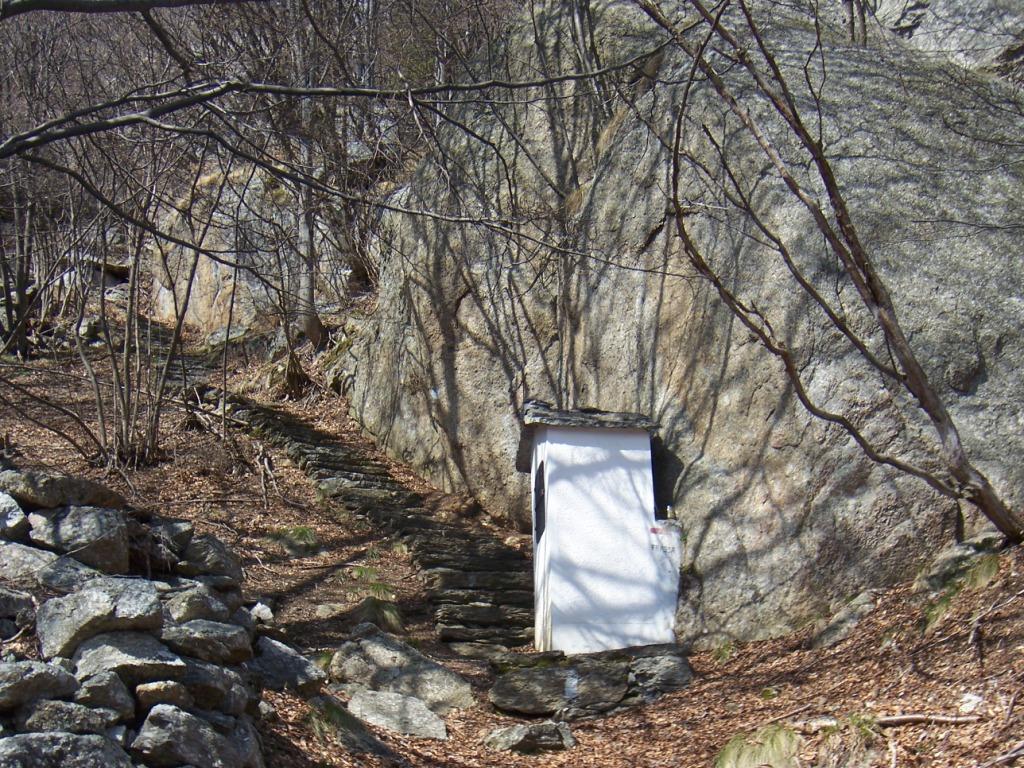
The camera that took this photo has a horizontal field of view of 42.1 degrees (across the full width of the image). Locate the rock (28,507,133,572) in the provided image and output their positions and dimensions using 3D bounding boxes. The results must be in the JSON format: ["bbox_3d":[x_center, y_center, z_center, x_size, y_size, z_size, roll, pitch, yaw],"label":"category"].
[{"bbox_3d":[-2.627,0.949,8.100,0.567,0.379,0.454,1,-10,-18],"label":"rock"}]

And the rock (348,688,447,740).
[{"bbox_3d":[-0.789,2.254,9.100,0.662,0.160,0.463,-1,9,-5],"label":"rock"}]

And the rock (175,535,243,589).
[{"bbox_3d":[-2.004,1.176,8.800,0.427,0.341,0.384,0,-9,-13],"label":"rock"}]

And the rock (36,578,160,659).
[{"bbox_3d":[-2.380,1.352,7.700,0.668,0.434,0.468,1,-10,-17],"label":"rock"}]

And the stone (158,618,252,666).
[{"bbox_3d":[-1.879,1.581,8.200,0.538,0.257,0.403,0,-9,-13],"label":"stone"}]

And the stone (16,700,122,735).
[{"bbox_3d":[-2.433,1.820,7.300,0.534,0.180,0.401,1,-10,-18],"label":"stone"}]

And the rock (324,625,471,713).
[{"bbox_3d":[-0.803,2.039,9.600,0.992,0.500,0.645,-1,1,-5],"label":"rock"}]

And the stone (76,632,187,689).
[{"bbox_3d":[-2.179,1.567,7.600,0.605,0.272,0.424,1,-10,-16],"label":"stone"}]

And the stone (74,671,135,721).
[{"bbox_3d":[-2.294,1.751,7.500,0.313,0.250,0.297,1,-10,-17],"label":"stone"}]

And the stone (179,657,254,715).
[{"bbox_3d":[-1.774,1.806,8.000,0.433,0.309,0.412,0,-9,-12],"label":"stone"}]

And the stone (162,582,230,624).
[{"bbox_3d":[-2.013,1.401,8.500,0.412,0.255,0.350,0,-9,-13],"label":"stone"}]

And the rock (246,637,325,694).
[{"bbox_3d":[-1.469,1.819,8.600,0.496,0.355,0.397,0,-9,-10],"label":"rock"}]

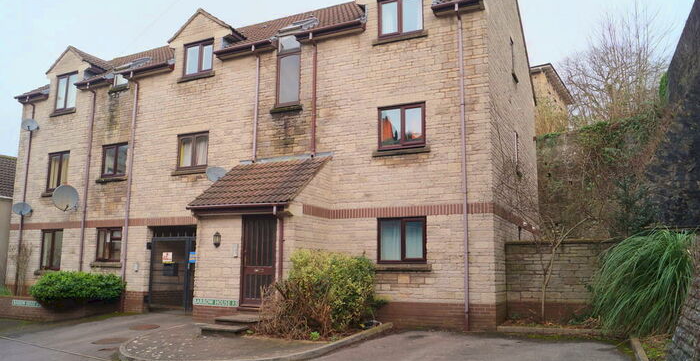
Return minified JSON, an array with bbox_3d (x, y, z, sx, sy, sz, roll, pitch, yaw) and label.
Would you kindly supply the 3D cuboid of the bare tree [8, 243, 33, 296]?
[{"bbox_3d":[-10.306,2.836,16.373,0.600,1.670,0.550,-4,-9,26],"label":"bare tree"}]

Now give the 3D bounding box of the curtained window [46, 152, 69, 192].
[{"bbox_3d":[-9.621,-0.280,17.383,1.149,1.280,0.100,-4,-10,26],"label":"curtained window"}]

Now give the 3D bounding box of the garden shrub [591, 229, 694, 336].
[{"bbox_3d":[5.252,1.917,9.493,1.580,1.910,1.400,-4,-9,26],"label":"garden shrub"}]

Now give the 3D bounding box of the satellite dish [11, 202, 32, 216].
[{"bbox_3d":[-10.551,0.932,16.975,0.360,0.470,0.530,-5,-11,32],"label":"satellite dish"}]

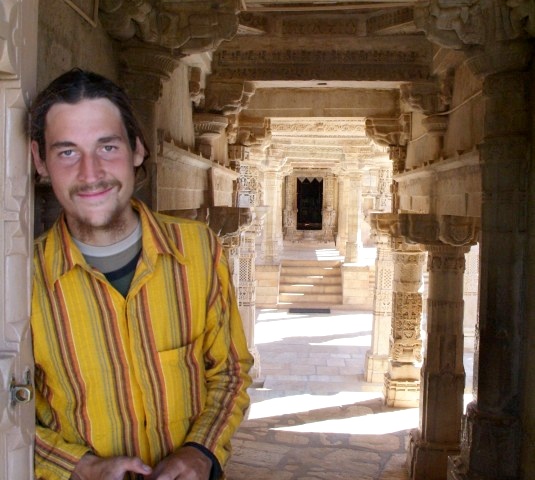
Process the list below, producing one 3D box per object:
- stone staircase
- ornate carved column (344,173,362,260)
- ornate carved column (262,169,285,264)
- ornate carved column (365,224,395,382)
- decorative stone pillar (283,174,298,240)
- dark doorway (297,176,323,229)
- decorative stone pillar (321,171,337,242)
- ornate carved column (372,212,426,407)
[{"bbox_3d":[0.786,0.756,10.867,1.073,0.682,1.423,0,3,4],"label":"stone staircase"},{"bbox_3d":[1.582,-0.427,11.103,0.340,1.660,0.340,0,3,4],"label":"ornate carved column"},{"bbox_3d":[0.113,-0.435,10.851,0.360,1.692,0.360,0,3,4],"label":"ornate carved column"},{"bbox_3d":[1.155,0.606,5.991,0.380,1.529,0.380,0,3,4],"label":"ornate carved column"},{"bbox_3d":[0.552,-0.801,14.974,0.335,1.641,0.320,0,3,4],"label":"decorative stone pillar"},{"bbox_3d":[1.076,-0.923,15.134,0.628,1.319,0.180,0,3,4],"label":"dark doorway"},{"bbox_3d":[1.508,-0.816,14.912,0.374,1.696,0.320,0,3,4],"label":"decorative stone pillar"},{"bbox_3d":[1.221,0.587,5.237,0.480,1.653,0.460,0,3,4],"label":"ornate carved column"}]

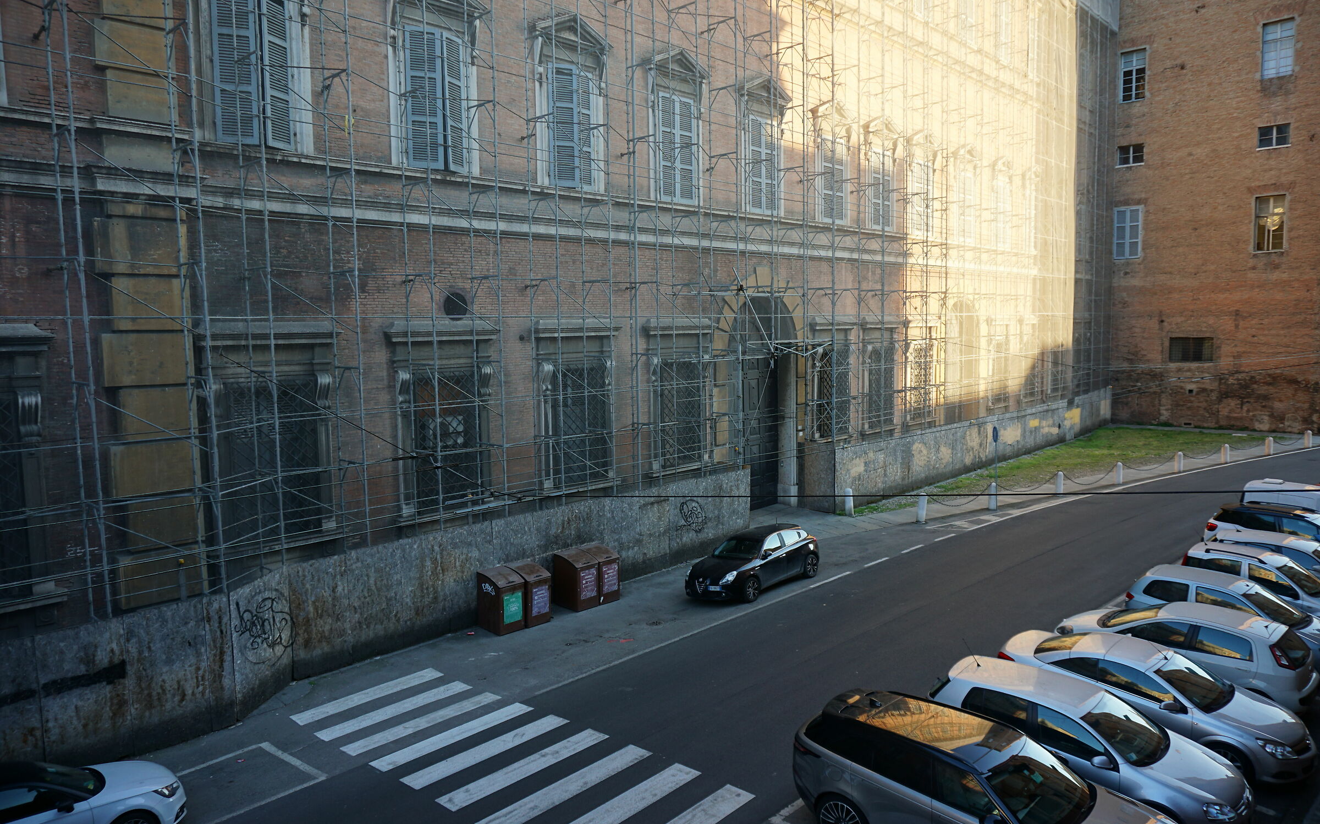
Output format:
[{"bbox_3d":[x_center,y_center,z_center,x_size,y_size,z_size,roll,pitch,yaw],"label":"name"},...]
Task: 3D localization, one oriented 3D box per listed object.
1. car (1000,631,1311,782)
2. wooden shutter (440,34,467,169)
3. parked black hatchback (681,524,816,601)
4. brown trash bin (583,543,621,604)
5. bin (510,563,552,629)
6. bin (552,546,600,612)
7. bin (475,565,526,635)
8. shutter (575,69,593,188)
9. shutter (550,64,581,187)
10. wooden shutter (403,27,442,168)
[{"bbox_3d":[7.605,4.444,13.826,4.470,1.414,1.760,4,7,43],"label":"car"},{"bbox_3d":[-4.906,-7.380,21.157,0.050,3.200,0.810,1,6,18],"label":"wooden shutter"},{"bbox_3d":[2.460,3.783,22.836,1.798,1.460,4.351,4,7,43],"label":"parked black hatchback"},{"bbox_3d":[-1.569,4.079,22.165,0.660,1.290,0.960,-6,7,-43],"label":"brown trash bin"},{"bbox_3d":[-3.129,4.254,20.621,0.670,1.290,0.960,-6,7,-43],"label":"bin"},{"bbox_3d":[-2.072,4.133,21.700,0.680,1.290,0.960,-6,7,-43],"label":"bin"},{"bbox_3d":[-3.649,4.309,20.145,0.680,1.290,0.970,-6,7,-43],"label":"bin"},{"bbox_3d":[-2.084,-7.732,24.321,0.050,3.200,0.800,2,6,33],"label":"shutter"},{"bbox_3d":[-2.575,-7.669,23.649,0.810,3.210,0.050,-3,6,-22],"label":"shutter"},{"bbox_3d":[-5.485,-7.311,20.538,0.810,3.200,0.050,-3,6,-22],"label":"wooden shutter"}]

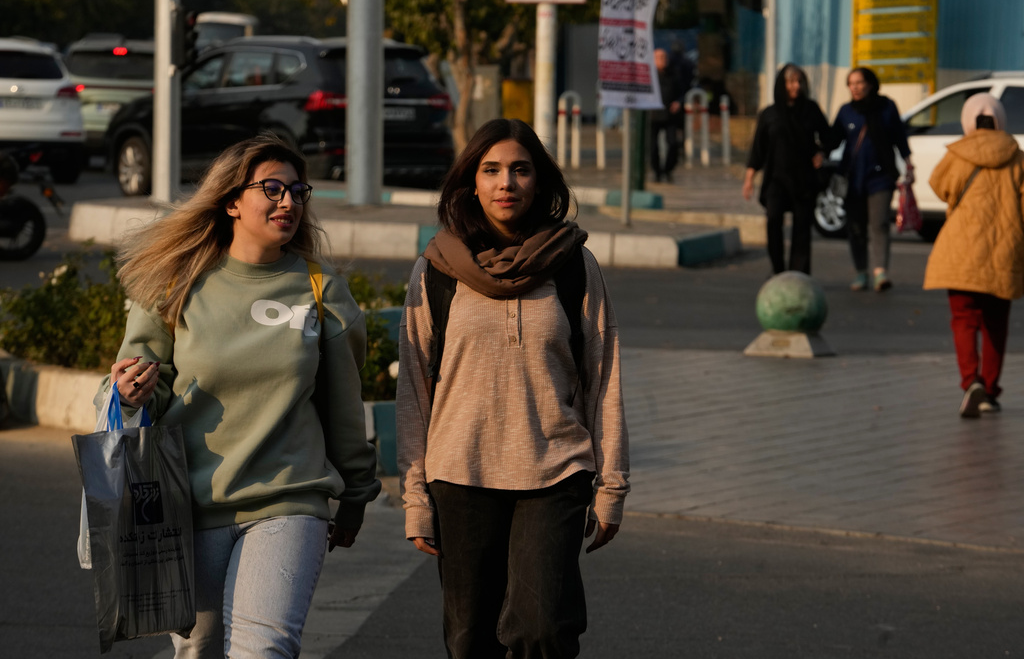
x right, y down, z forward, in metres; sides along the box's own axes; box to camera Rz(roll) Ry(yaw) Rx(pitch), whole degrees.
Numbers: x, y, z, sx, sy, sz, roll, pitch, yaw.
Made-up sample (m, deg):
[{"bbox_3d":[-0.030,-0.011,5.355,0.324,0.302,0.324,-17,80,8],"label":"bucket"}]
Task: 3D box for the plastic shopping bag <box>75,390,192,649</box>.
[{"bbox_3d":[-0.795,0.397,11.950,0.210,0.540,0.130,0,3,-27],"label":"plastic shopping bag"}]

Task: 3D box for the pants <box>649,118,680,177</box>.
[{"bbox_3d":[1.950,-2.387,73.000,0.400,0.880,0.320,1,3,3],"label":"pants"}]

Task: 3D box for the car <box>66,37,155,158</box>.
[{"bbox_3d":[-5.157,-3.057,77.205,1.860,1.700,4.500,1,3,0],"label":"car"}]

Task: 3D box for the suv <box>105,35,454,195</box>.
[{"bbox_3d":[-2.530,-2.263,60.966,1.860,1.746,4.700,-1,4,-35],"label":"suv"}]

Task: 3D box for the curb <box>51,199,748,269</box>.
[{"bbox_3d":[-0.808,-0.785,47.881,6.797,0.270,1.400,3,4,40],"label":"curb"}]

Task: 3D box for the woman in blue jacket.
[{"bbox_3d":[2.640,-1.105,41.900,0.580,1.630,0.400,1,3,7],"label":"woman in blue jacket"}]

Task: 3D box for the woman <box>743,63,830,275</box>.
[{"bbox_3d":[2.022,-1.127,41.900,0.620,1.640,0.380,1,3,5],"label":"woman"}]

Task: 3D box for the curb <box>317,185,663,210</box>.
[{"bbox_3d":[-0.170,-1.254,53.339,3.564,0.150,0.350,2,3,24],"label":"curb"}]

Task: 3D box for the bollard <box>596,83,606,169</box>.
[{"bbox_3d":[1.219,-2.765,77.500,0.120,1.150,0.120,1,3,0],"label":"bollard"}]

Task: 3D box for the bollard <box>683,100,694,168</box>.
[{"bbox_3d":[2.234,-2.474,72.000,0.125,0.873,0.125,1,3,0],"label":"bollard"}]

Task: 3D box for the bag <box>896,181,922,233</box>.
[{"bbox_3d":[2.913,-0.901,41.700,0.200,0.370,0.130,1,3,0],"label":"bag"}]

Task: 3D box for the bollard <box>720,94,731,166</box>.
[{"bbox_3d":[2.702,-2.518,72.000,0.120,0.911,0.120,1,3,0],"label":"bollard"}]

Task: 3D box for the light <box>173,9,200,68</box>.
[{"bbox_3d":[-3.094,-2.757,54.000,0.240,0.560,0.200,2,3,30],"label":"light"}]

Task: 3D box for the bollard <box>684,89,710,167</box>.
[{"bbox_3d":[2.344,-2.547,72.000,0.323,1.006,0.120,0,3,-6],"label":"bollard"}]

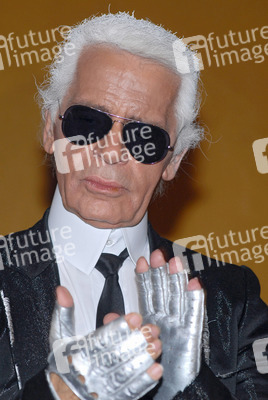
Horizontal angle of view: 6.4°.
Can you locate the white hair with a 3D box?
[{"bbox_3d":[-0.007,-0.137,2.980,0.205,0.185,0.220,16,1,-2],"label":"white hair"}]

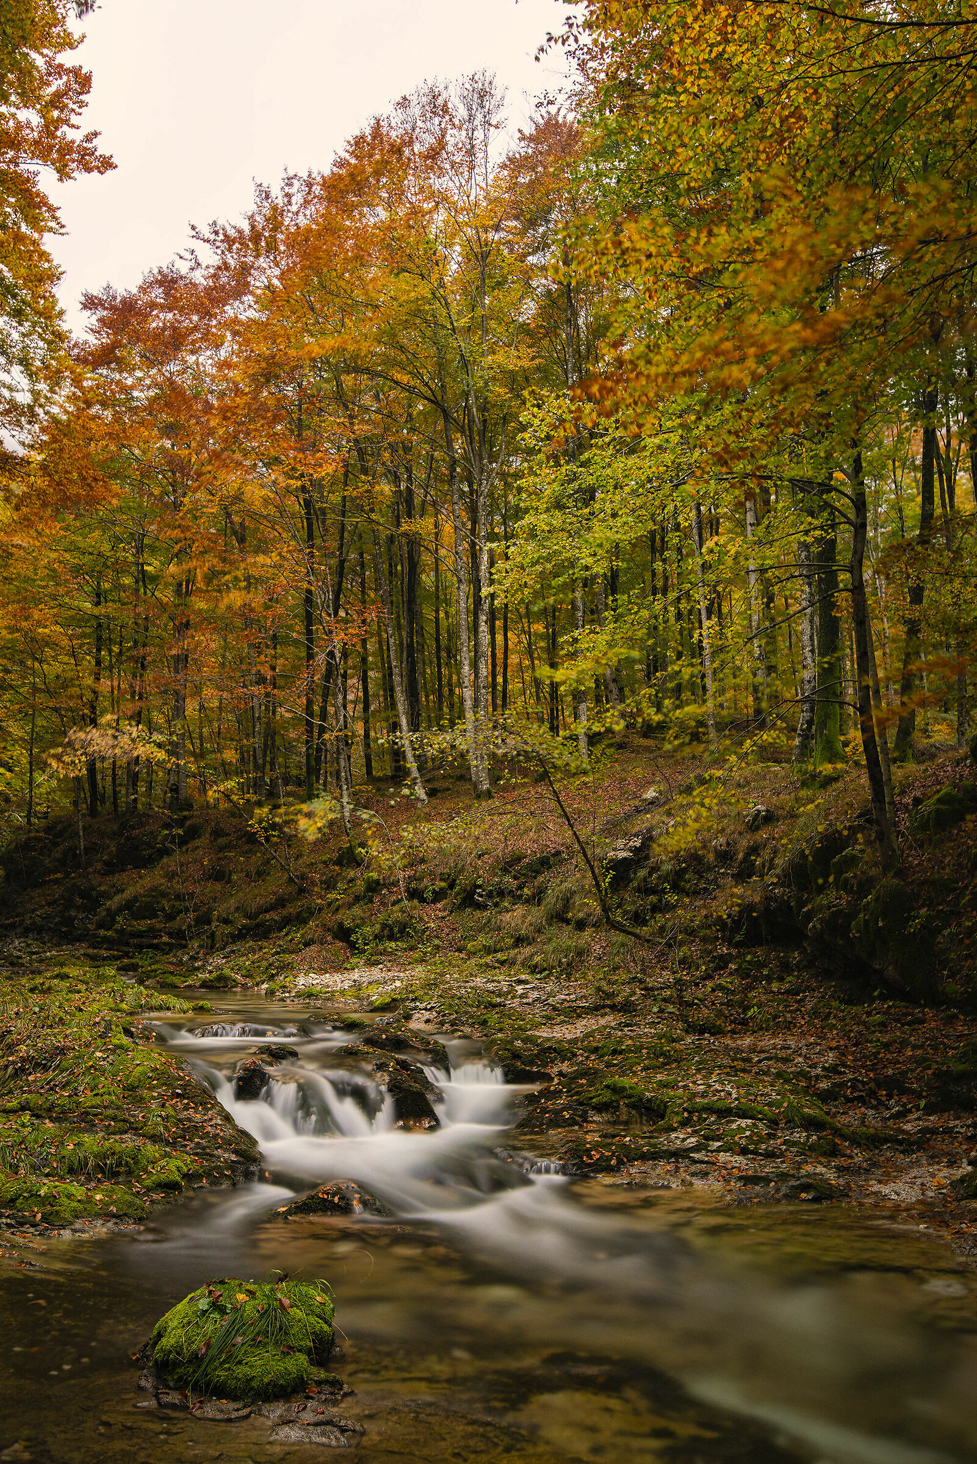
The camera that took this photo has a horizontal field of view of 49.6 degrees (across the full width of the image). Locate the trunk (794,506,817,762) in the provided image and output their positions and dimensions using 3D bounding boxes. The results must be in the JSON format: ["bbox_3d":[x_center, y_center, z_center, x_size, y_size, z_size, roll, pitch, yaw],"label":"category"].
[{"bbox_3d":[6.290,-1.920,21.000,0.320,5.000,0.300,2,-2,0],"label":"trunk"}]

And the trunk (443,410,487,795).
[{"bbox_3d":[-0.530,-2.750,22.500,0.340,8.300,0.310,-4,-2,0],"label":"trunk"}]

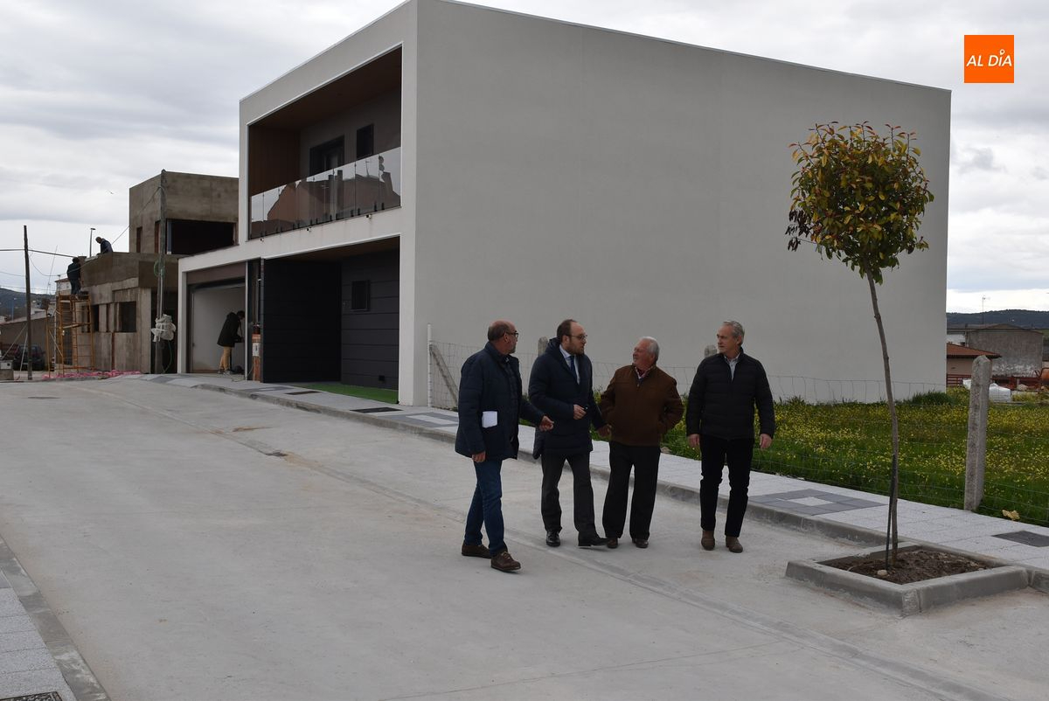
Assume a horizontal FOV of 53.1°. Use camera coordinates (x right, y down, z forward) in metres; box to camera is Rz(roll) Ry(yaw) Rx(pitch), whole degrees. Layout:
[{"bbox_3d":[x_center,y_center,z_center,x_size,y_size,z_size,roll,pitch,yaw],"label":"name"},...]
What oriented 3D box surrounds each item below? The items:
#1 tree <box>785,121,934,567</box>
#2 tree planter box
[{"bbox_3d":[2.347,-0.049,7.350,1.030,3.100,1.000,1,1,18],"label":"tree"},{"bbox_3d":[2.640,1.545,7.260,1.310,0.130,0.950,0,3,-33],"label":"tree planter box"}]

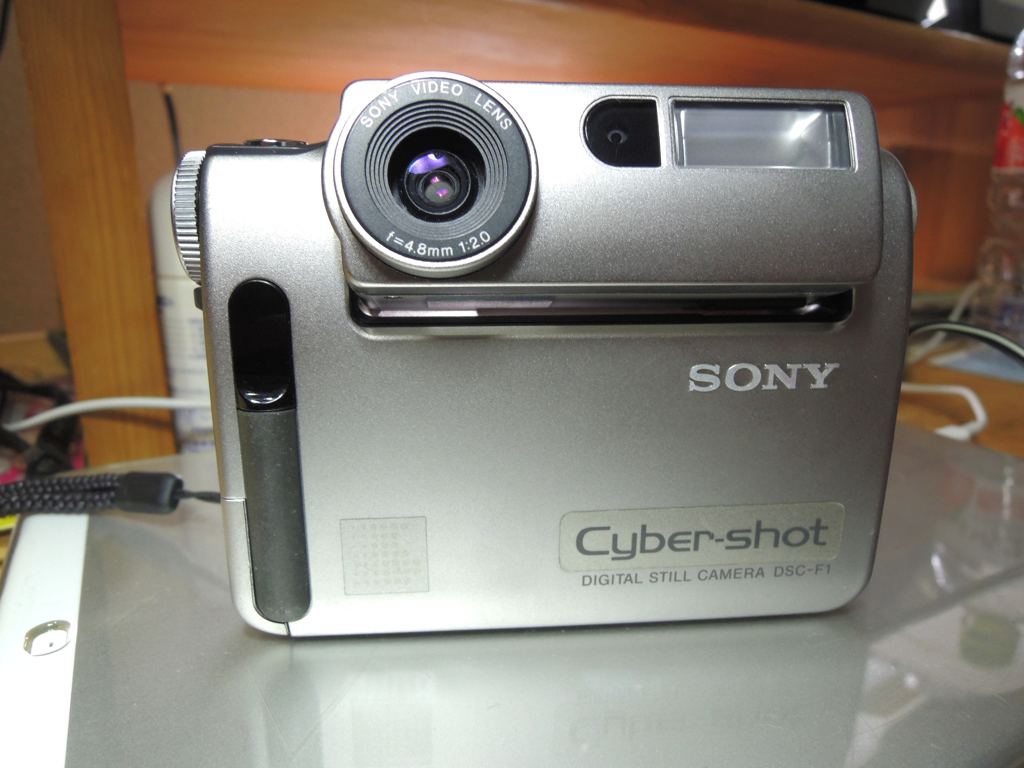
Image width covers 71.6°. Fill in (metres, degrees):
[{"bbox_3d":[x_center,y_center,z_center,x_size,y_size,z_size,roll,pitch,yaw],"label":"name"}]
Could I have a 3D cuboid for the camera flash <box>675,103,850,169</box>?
[{"bbox_3d":[0.034,-0.034,0.098,0.025,0.010,0.005,-1,-7,-5],"label":"camera flash"}]

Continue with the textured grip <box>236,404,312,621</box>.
[{"bbox_3d":[-0.035,0.020,0.105,0.008,0.034,0.003,-1,16,-5],"label":"textured grip"}]

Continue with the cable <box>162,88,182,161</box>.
[{"bbox_3d":[-0.215,-0.164,0.450,0.007,0.050,0.005,0,15,-2],"label":"cable"}]

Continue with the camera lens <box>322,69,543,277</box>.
[{"bbox_3d":[-0.009,-0.026,0.092,0.026,0.026,0.009,-1,-7,-5],"label":"camera lens"}]

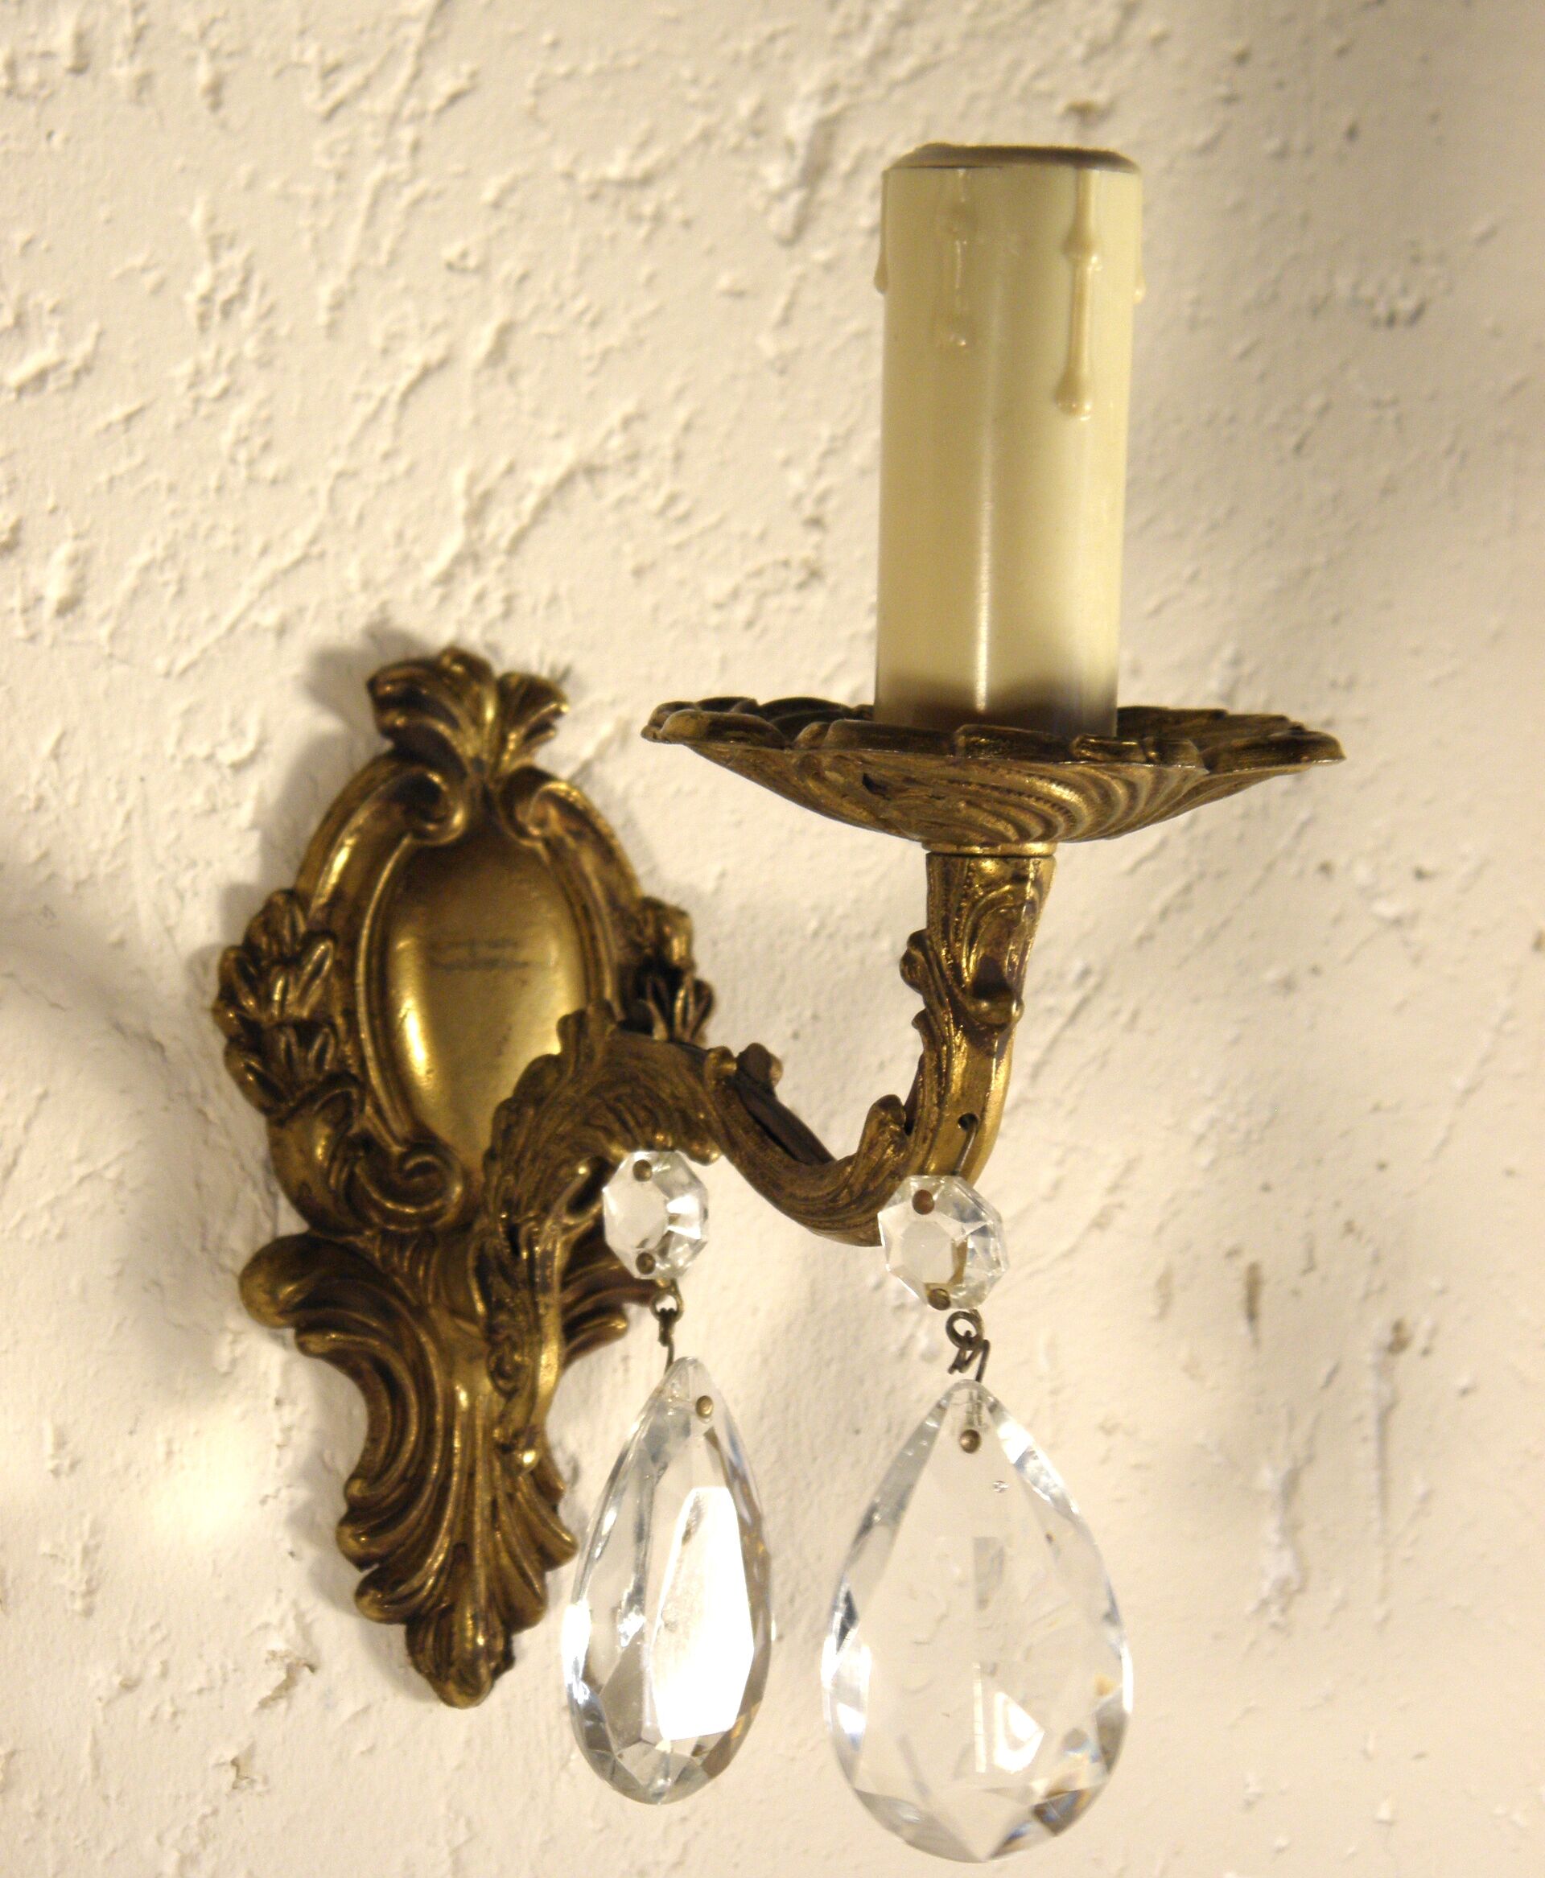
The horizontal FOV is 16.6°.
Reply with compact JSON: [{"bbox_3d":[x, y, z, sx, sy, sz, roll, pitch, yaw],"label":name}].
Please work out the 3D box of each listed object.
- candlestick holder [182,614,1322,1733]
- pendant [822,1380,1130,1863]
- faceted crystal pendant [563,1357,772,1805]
[{"bbox_3d":[0.003,0.032,0.557,0.071,0.121,0.129,-5,7,-40],"label":"candlestick holder"},{"bbox_3d":[0.021,0.070,0.540,0.032,0.050,0.013,-1,8,1],"label":"pendant"},{"bbox_3d":[-0.011,0.070,0.579,0.032,0.050,0.013,-4,10,-44],"label":"faceted crystal pendant"}]

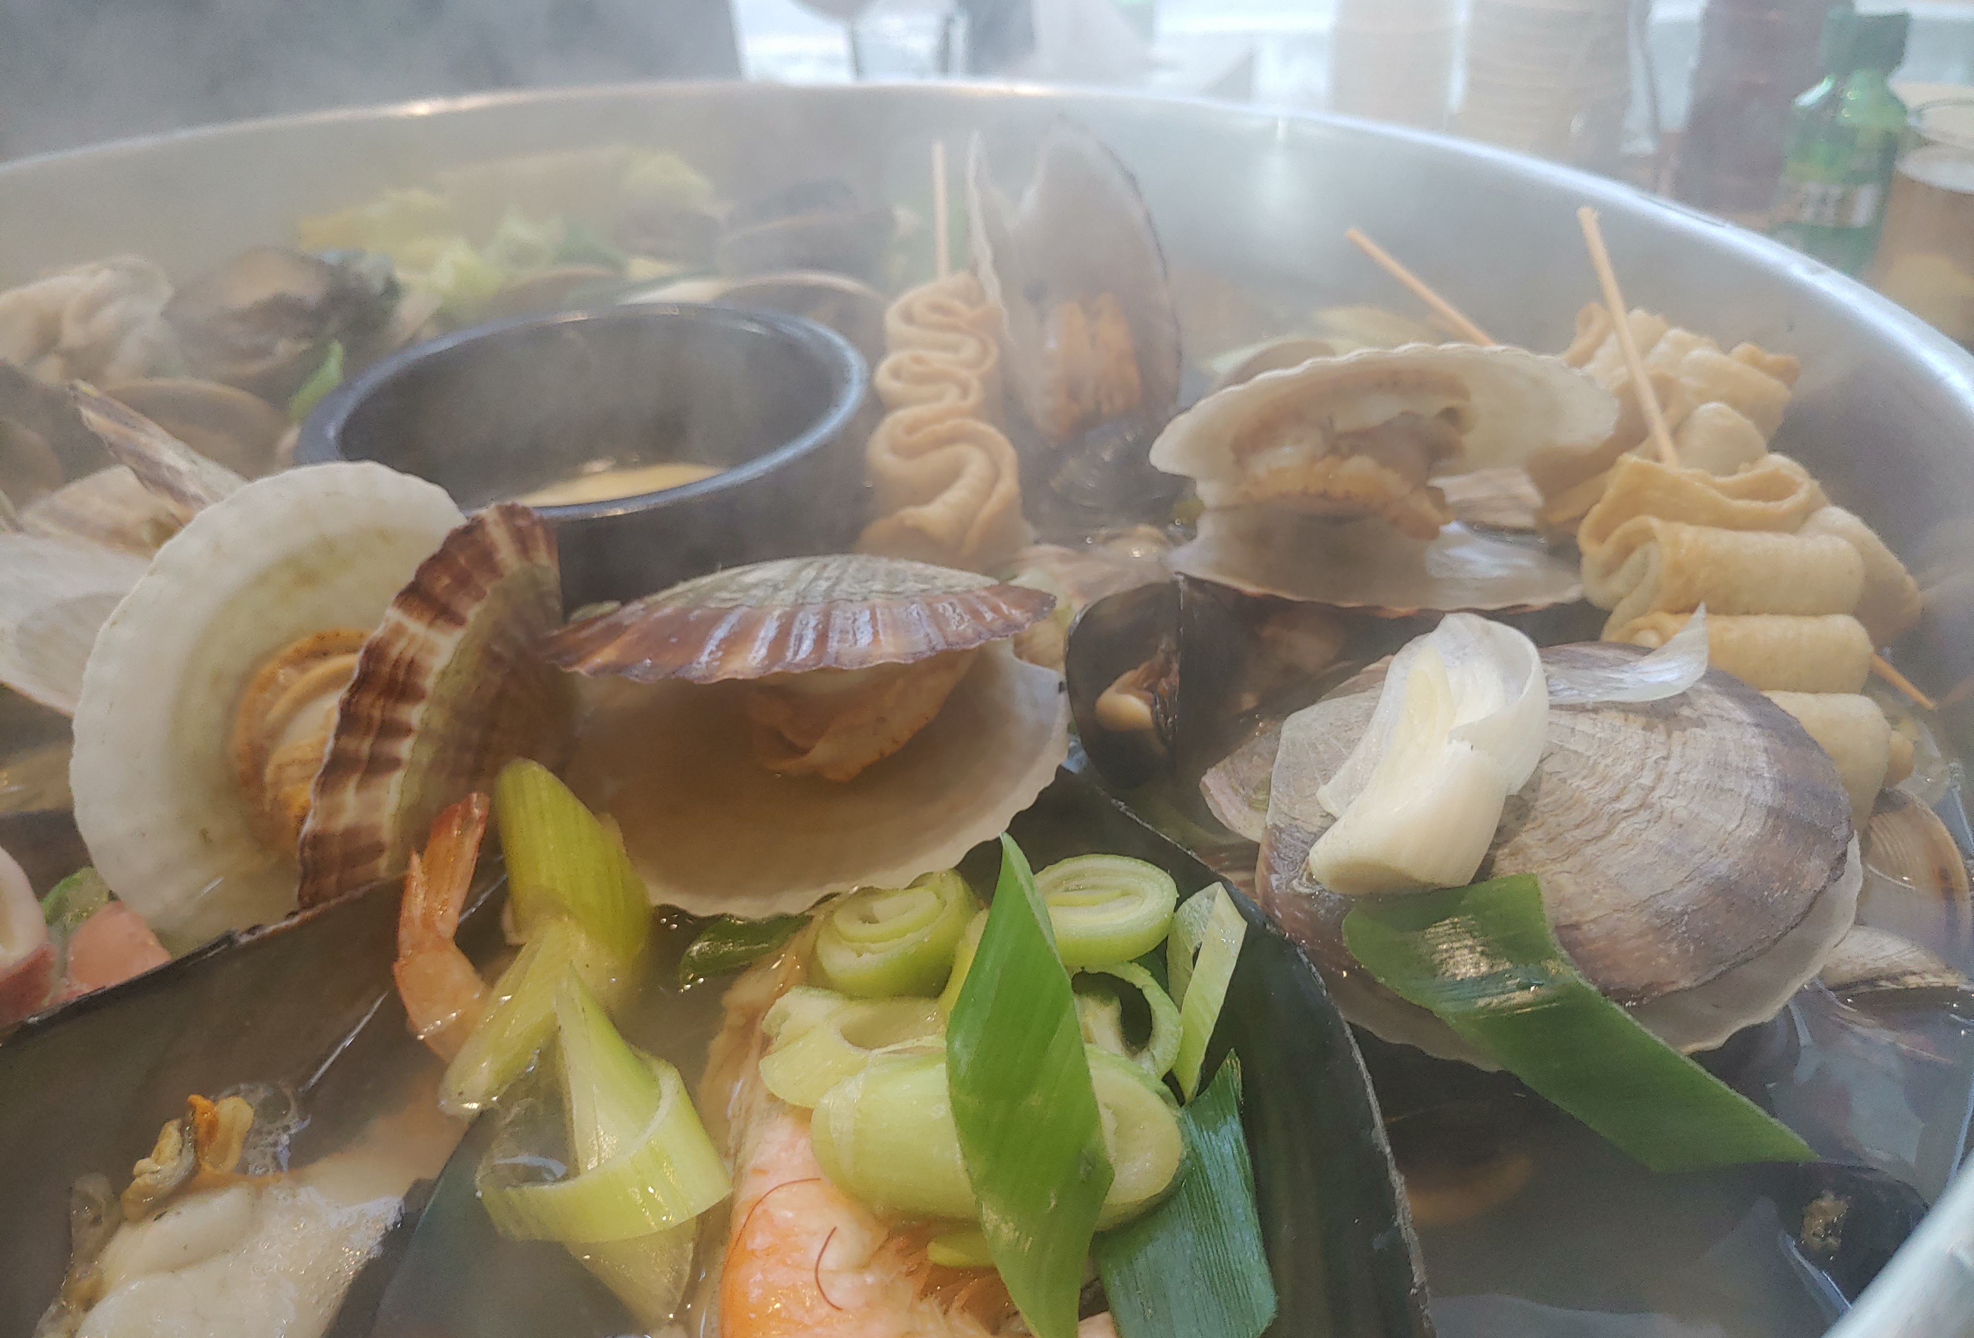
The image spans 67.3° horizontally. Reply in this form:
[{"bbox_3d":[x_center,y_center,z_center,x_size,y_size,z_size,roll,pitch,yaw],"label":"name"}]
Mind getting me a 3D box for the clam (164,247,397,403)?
[{"bbox_3d":[-0.217,-0.107,0.456,0.068,0.038,0.055,-8,33,-10],"label":"clam"}]

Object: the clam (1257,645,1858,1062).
[{"bbox_3d":[0.087,0.024,0.234,0.094,0.036,0.090,-27,43,-30],"label":"clam"}]

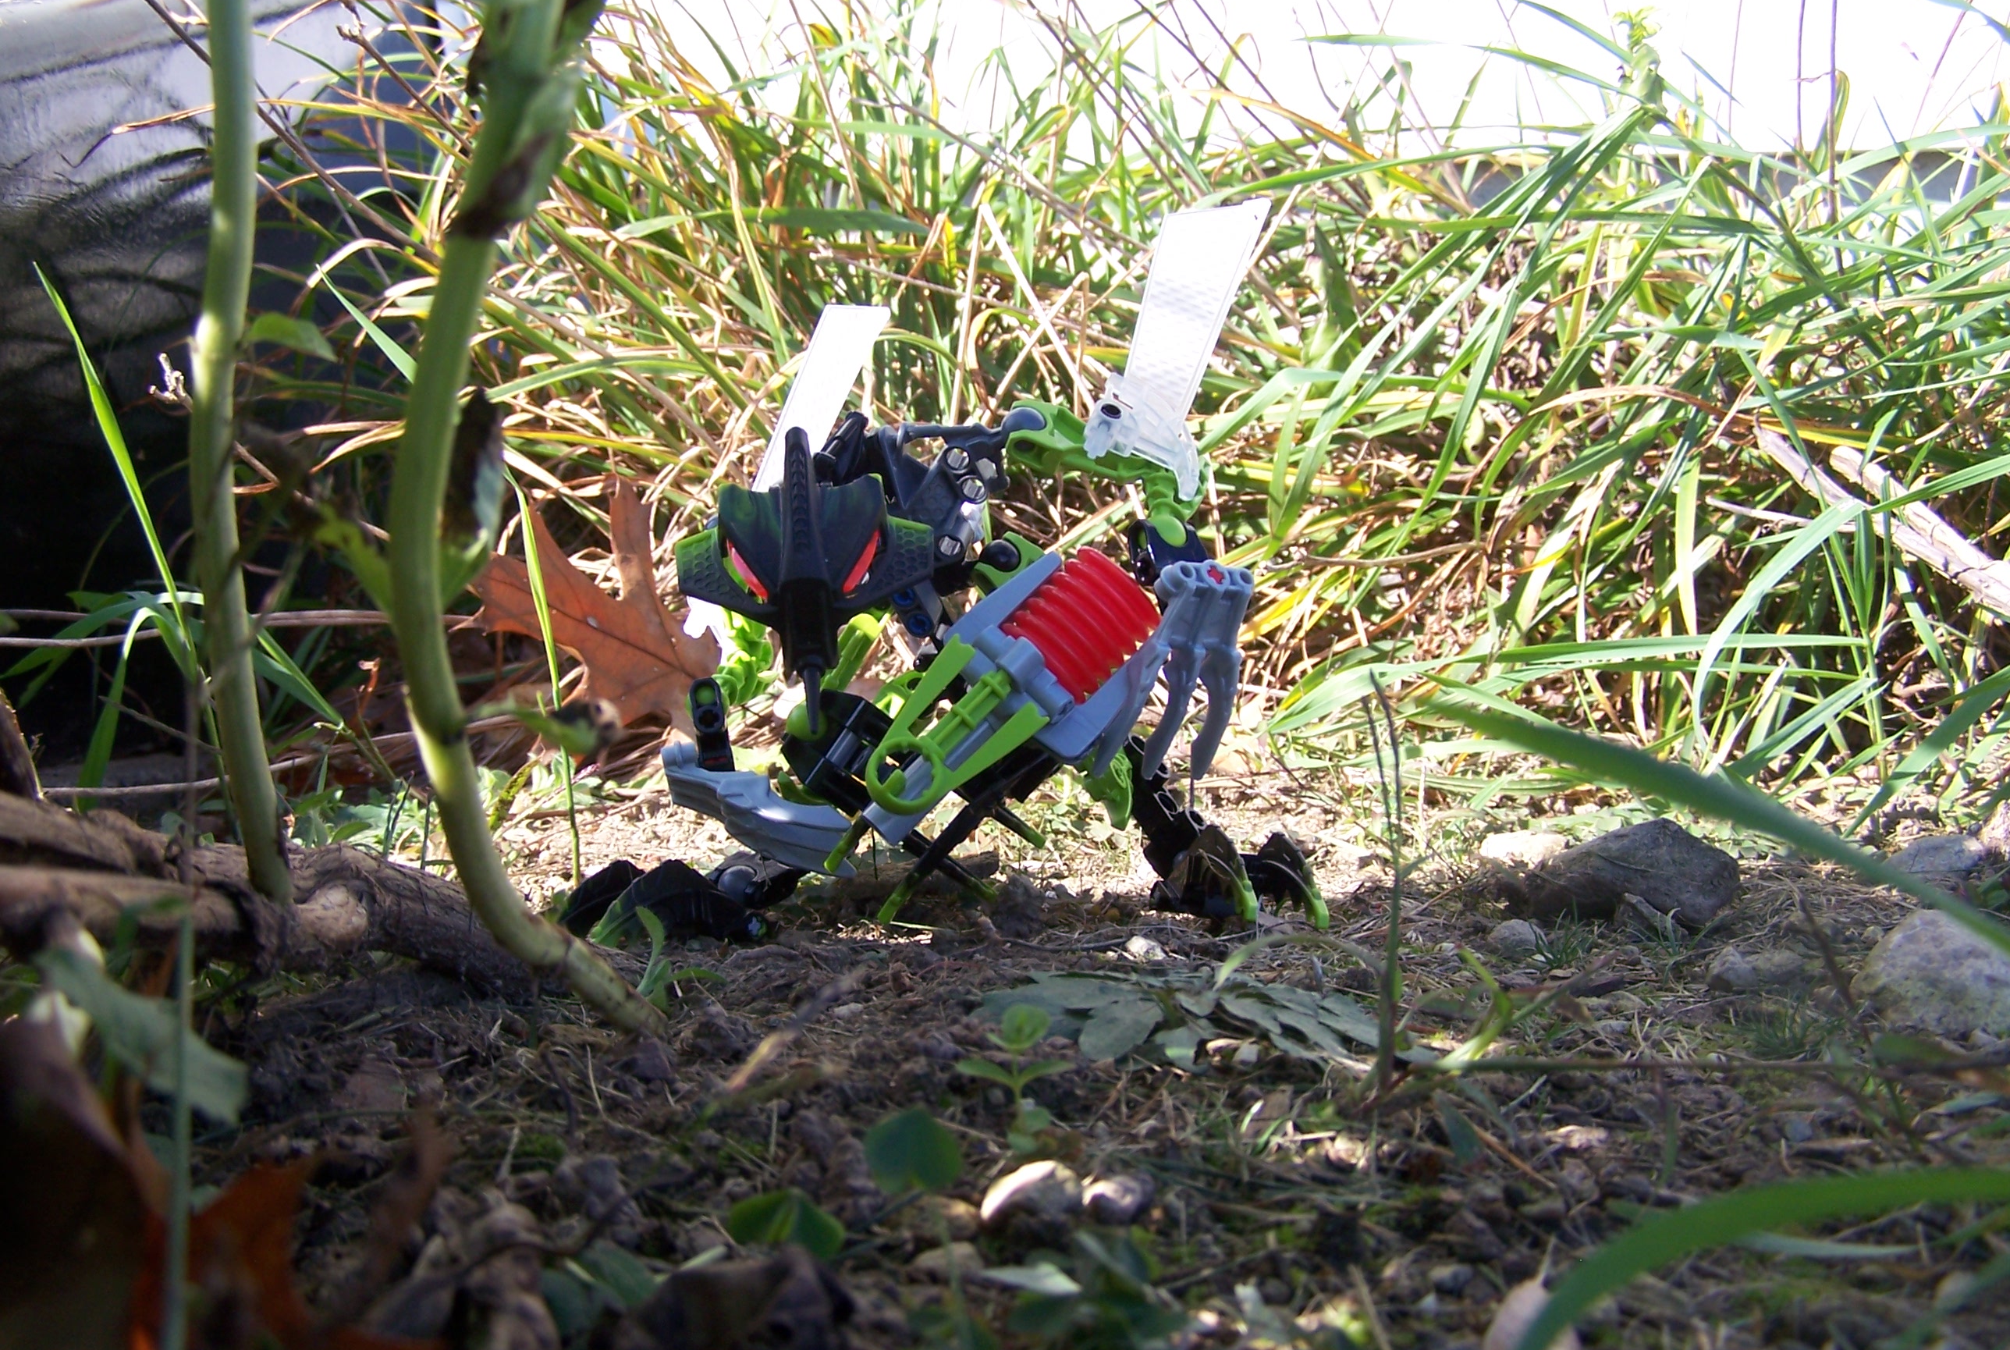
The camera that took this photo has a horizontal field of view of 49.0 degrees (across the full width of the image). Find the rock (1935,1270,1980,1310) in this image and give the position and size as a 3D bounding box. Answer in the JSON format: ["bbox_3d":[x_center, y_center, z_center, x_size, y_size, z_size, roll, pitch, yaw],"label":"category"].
[{"bbox_3d":[0.105,0.068,0.244,0.005,0.004,0.004,-1,2,0],"label":"rock"}]

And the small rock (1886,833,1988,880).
[{"bbox_3d":[0.265,0.052,0.627,0.029,0.013,0.023,0,2,23],"label":"small rock"}]

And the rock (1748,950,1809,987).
[{"bbox_3d":[0.163,0.062,0.464,0.013,0.008,0.010,0,2,19],"label":"rock"}]

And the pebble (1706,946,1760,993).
[{"bbox_3d":[0.151,0.061,0.457,0.011,0.010,0.011,0,2,18],"label":"pebble"}]

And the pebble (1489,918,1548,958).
[{"bbox_3d":[0.117,0.060,0.502,0.014,0.009,0.012,0,2,13],"label":"pebble"}]

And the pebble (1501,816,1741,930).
[{"bbox_3d":[0.153,0.049,0.547,0.058,0.027,0.044,0,2,16],"label":"pebble"}]

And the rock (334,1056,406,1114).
[{"bbox_3d":[-0.102,0.065,0.353,0.012,0.009,0.010,-1,2,0],"label":"rock"}]

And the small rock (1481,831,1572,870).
[{"bbox_3d":[0.150,0.051,0.636,0.026,0.011,0.019,-1,2,0],"label":"small rock"}]

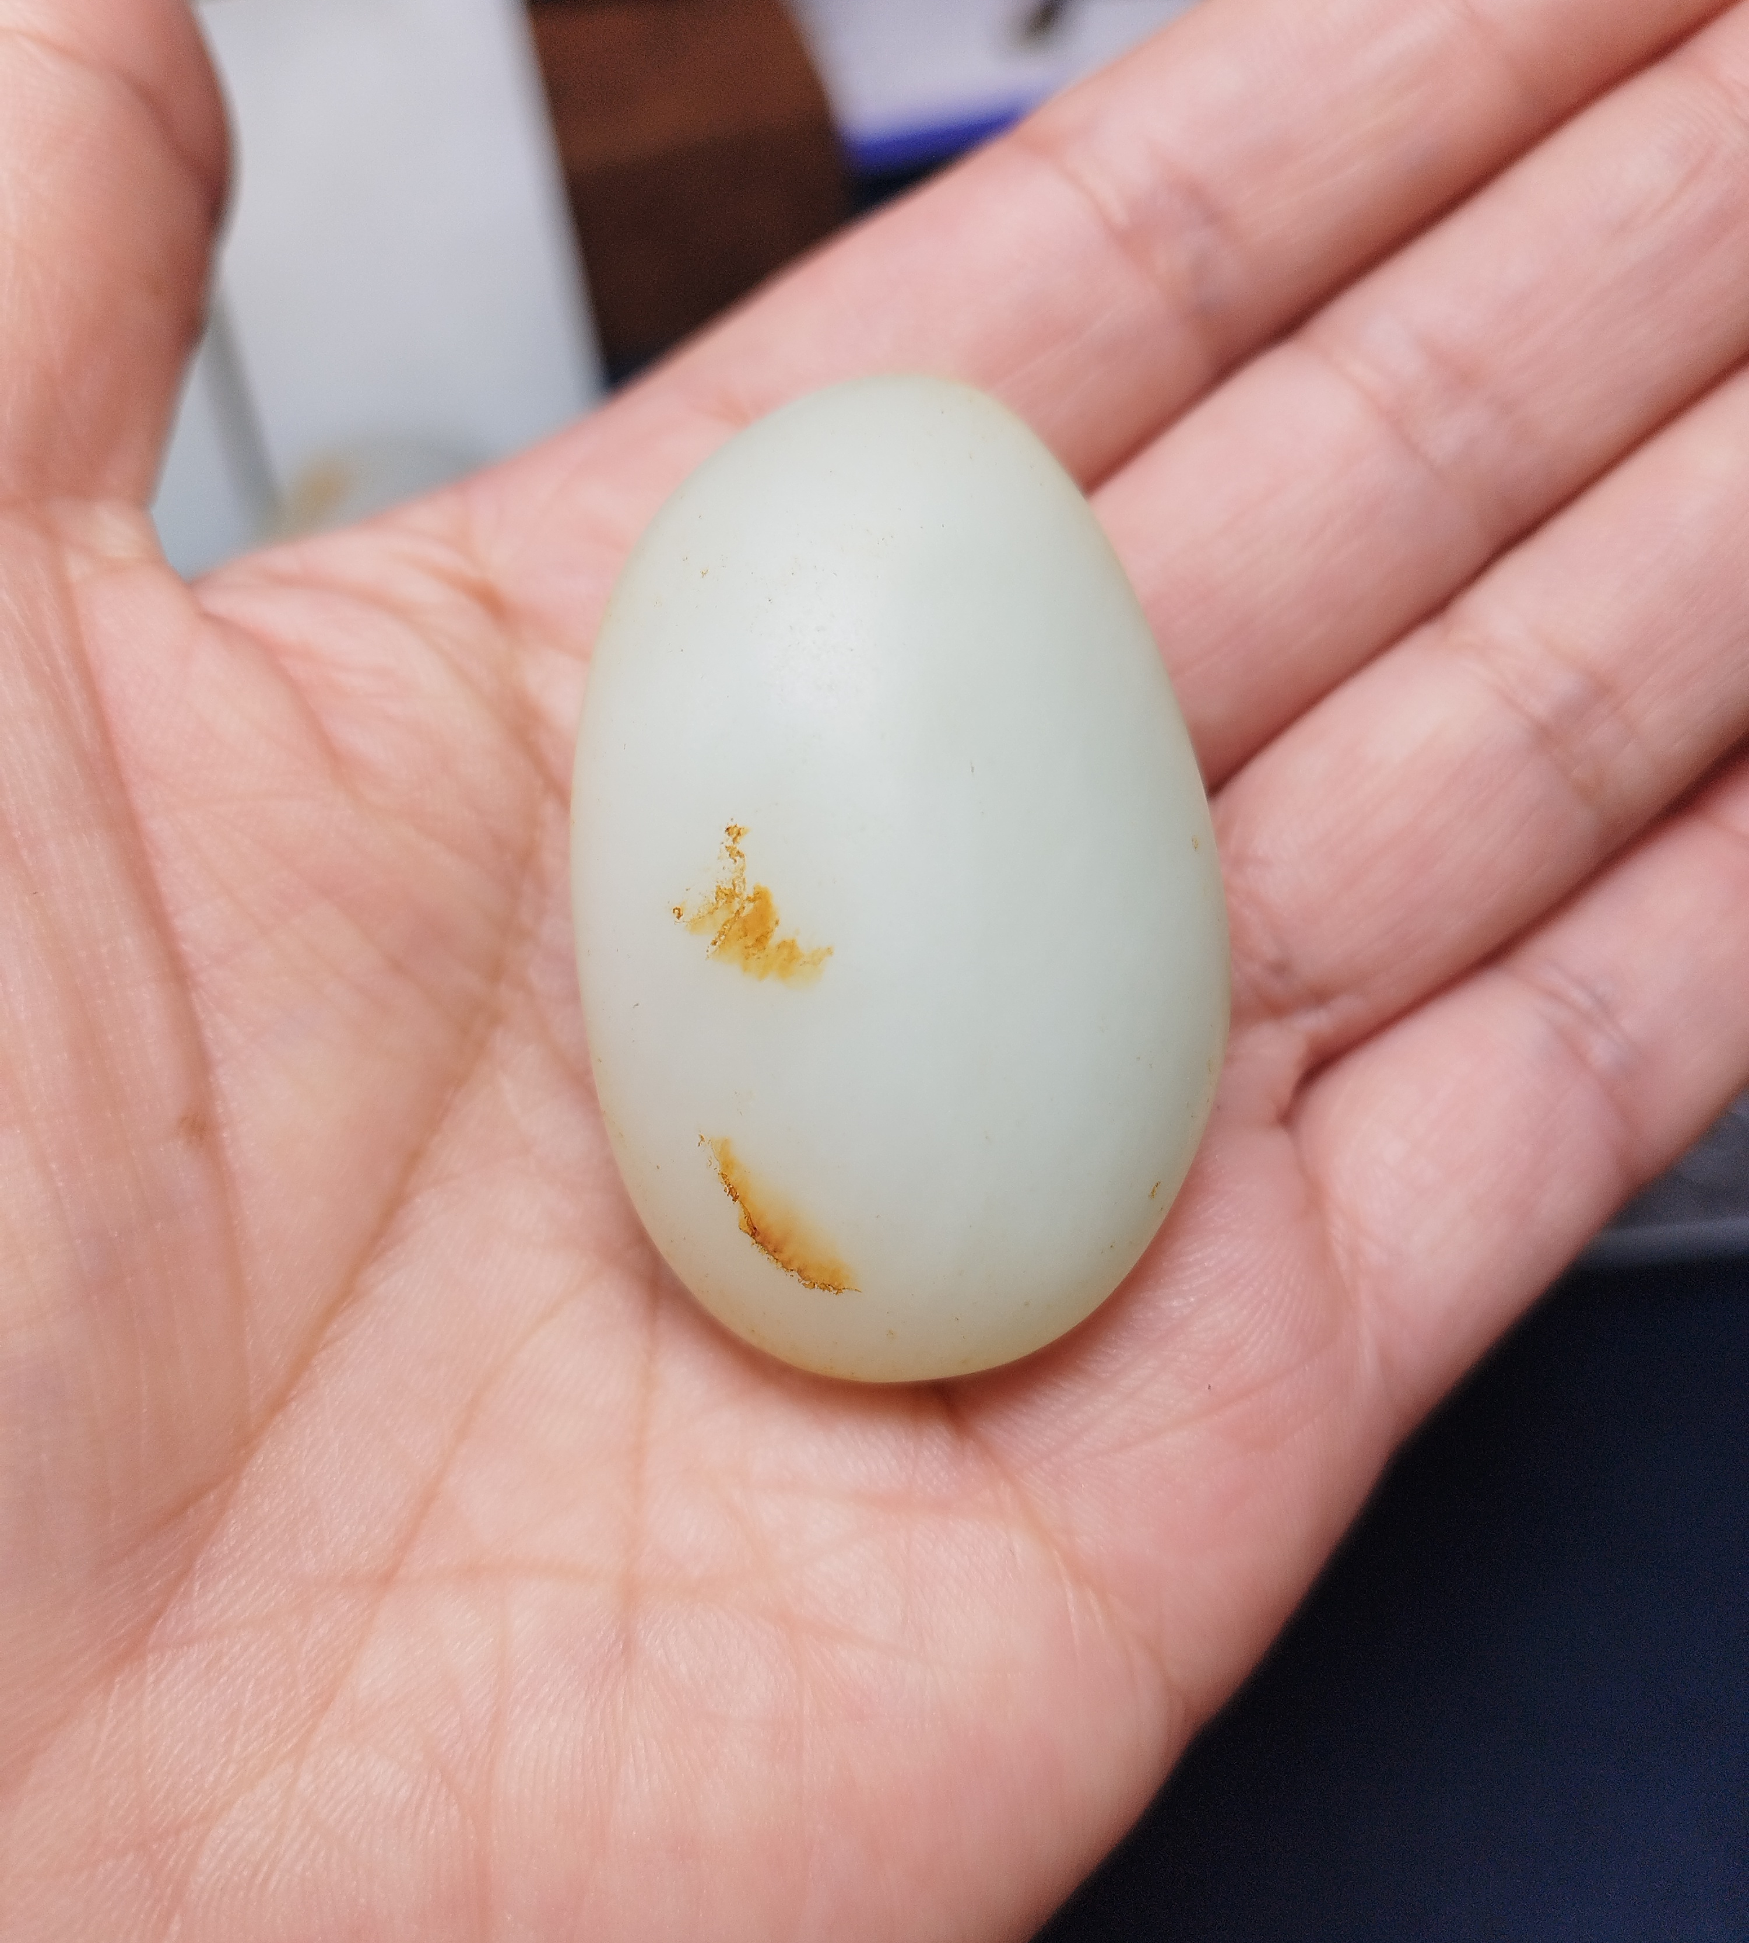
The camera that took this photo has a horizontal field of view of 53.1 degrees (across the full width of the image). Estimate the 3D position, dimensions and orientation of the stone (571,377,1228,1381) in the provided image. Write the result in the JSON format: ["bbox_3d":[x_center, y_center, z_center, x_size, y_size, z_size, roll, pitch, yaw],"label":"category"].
[{"bbox_3d":[0.001,-0.006,0.106,0.040,0.030,0.060,-6,78,-1],"label":"stone"}]

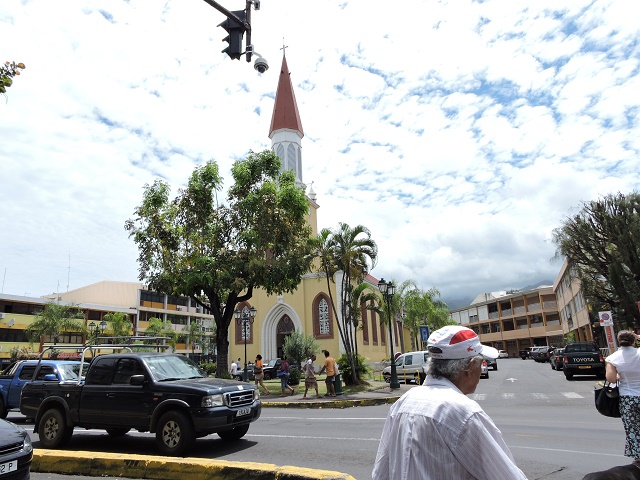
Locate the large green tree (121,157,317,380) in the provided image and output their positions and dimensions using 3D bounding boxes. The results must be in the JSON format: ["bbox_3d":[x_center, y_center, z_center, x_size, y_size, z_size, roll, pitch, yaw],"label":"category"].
[{"bbox_3d":[-5.708,1.573,25.910,11.000,13.300,10.500,1,-15,-12],"label":"large green tree"}]

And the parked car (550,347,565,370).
[{"bbox_3d":[16.852,8.049,30.317,1.700,1.430,4.200,-8,-16,23],"label":"parked car"}]

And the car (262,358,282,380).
[{"bbox_3d":[-3.132,9.600,33.508,4.000,1.700,1.720,6,-17,-28],"label":"car"}]

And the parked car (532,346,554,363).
[{"bbox_3d":[25.359,12.956,50.473,1.760,1.720,4.500,-7,-16,19],"label":"parked car"}]

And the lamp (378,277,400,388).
[{"bbox_3d":[3.308,4.280,20.425,0.500,4.860,1.500,-9,-17,26],"label":"lamp"}]

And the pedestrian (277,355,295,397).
[{"bbox_3d":[-1.398,5.583,18.183,0.650,1.621,0.500,-9,-17,23],"label":"pedestrian"}]

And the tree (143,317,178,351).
[{"bbox_3d":[-15.542,10.573,43.759,3.600,5.900,3.600,-2,-15,0],"label":"tree"}]

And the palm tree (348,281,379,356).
[{"bbox_3d":[2.355,4.688,22.809,1.800,5.173,1.800,-9,-17,23],"label":"palm tree"}]

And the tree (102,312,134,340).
[{"bbox_3d":[-17.130,9.112,37.159,2.900,6.297,2.900,-9,-17,23],"label":"tree"}]

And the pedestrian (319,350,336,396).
[{"bbox_3d":[0.296,5.084,16.972,0.600,1.730,0.550,-6,-16,17],"label":"pedestrian"}]

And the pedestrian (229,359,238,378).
[{"bbox_3d":[-5.814,8.998,29.773,0.520,1.696,0.450,9,-19,-36],"label":"pedestrian"}]

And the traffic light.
[{"bbox_3d":[-1.529,-3.604,7.800,0.420,0.930,0.370,-15,-20,37],"label":"traffic light"}]

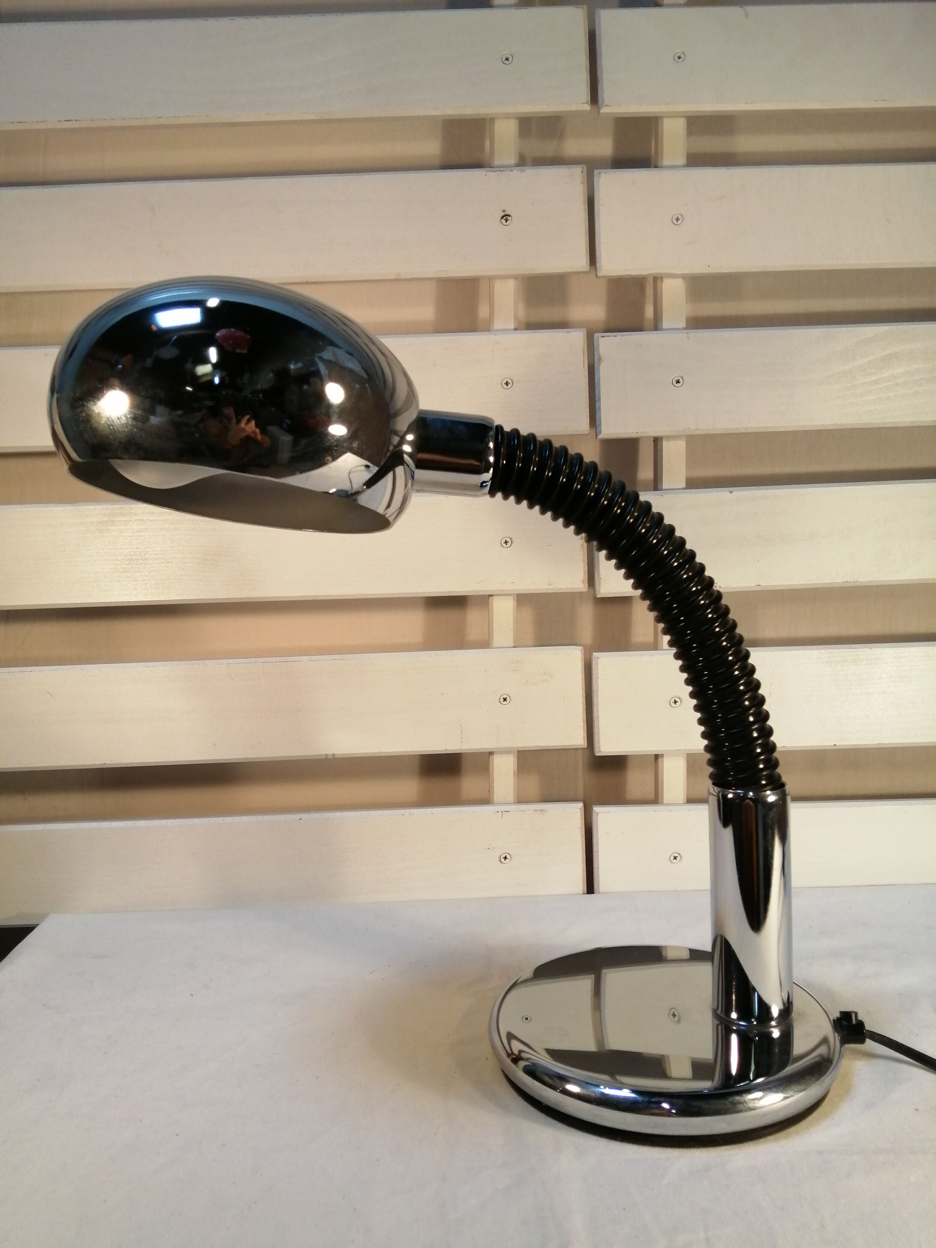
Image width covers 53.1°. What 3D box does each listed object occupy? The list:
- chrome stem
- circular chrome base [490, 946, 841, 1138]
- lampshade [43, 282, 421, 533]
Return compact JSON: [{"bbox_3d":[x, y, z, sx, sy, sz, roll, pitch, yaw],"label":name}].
[{"bbox_3d":[0.141,0.136,0.469,0.039,0.117,0.039,-3,4,0],"label":"chrome stem"},{"bbox_3d":[0.097,0.203,0.472,0.172,0.020,0.172,-3,4,0],"label":"circular chrome base"},{"bbox_3d":[-0.105,-0.106,0.448,0.171,0.098,0.171,8,-4,1],"label":"lampshade"}]

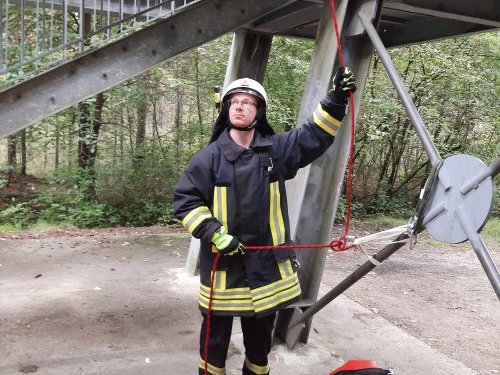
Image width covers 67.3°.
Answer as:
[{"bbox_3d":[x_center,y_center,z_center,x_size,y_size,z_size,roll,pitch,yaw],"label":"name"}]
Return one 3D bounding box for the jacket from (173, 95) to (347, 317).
[{"bbox_3d":[0.035,0.085,2.000,0.910,1.130,0.450,1,0,9],"label":"jacket"}]

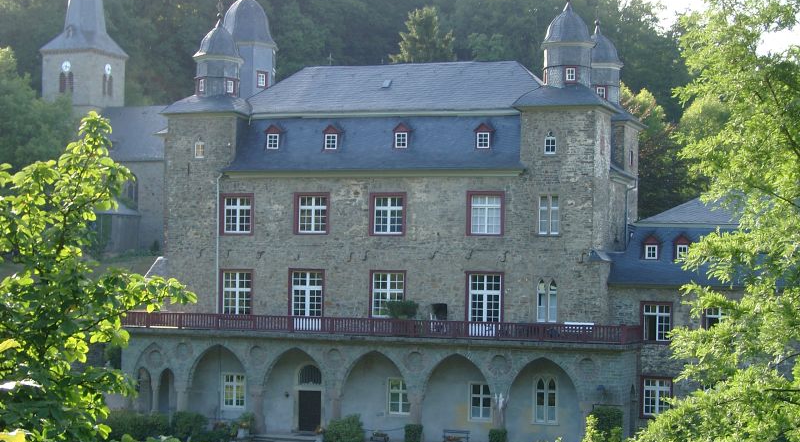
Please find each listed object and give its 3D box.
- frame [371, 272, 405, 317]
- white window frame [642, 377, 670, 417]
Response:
[{"bbox_3d":[-0.630,4.103,81.679,1.831,2.406,0.150,0,-1,17],"label":"frame"},{"bbox_3d":[13.431,9.197,77.226,1.374,1.891,0.150,0,-1,17],"label":"white window frame"}]

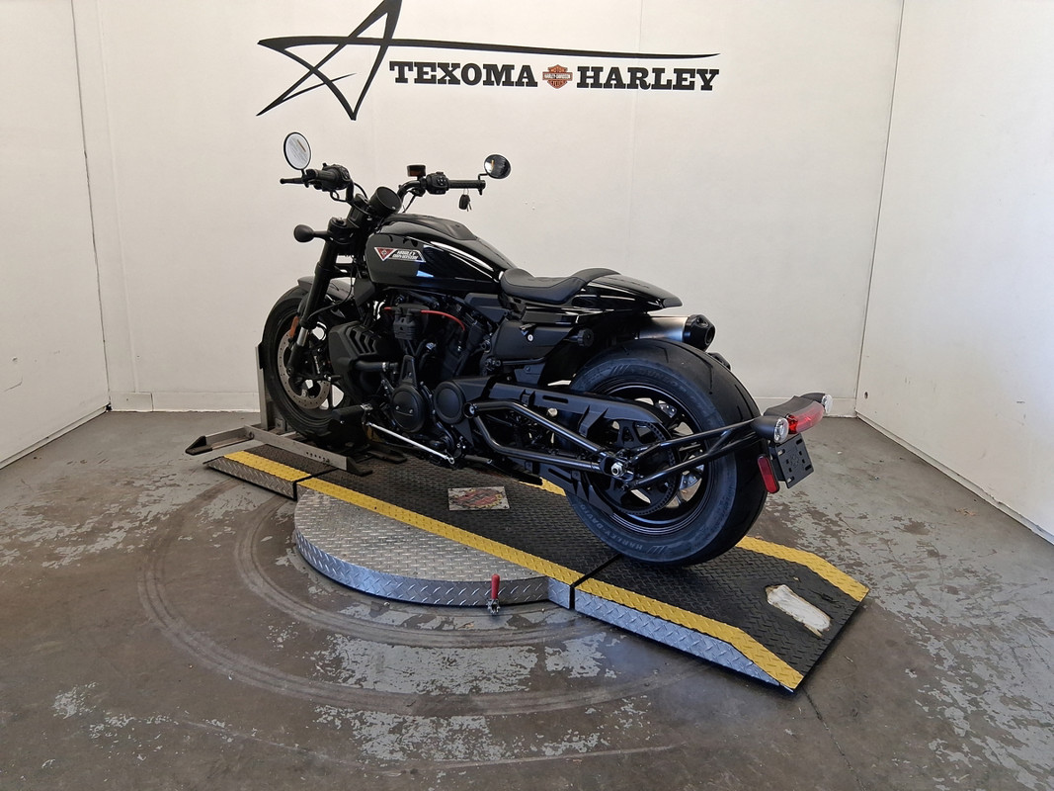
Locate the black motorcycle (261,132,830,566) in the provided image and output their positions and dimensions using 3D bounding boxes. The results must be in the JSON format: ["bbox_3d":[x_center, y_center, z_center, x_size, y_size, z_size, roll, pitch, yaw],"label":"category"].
[{"bbox_3d":[-0.182,-0.211,2.608,2.270,1.180,0.920,12,19,37],"label":"black motorcycle"}]

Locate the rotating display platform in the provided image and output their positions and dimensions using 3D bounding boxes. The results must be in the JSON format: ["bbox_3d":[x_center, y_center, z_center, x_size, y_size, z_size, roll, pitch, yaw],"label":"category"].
[{"bbox_3d":[-0.182,0.389,2.772,2.478,0.075,1.220,12,19,36],"label":"rotating display platform"}]

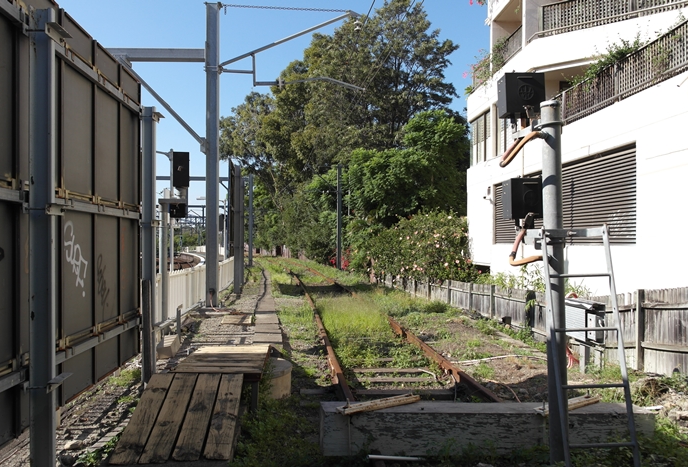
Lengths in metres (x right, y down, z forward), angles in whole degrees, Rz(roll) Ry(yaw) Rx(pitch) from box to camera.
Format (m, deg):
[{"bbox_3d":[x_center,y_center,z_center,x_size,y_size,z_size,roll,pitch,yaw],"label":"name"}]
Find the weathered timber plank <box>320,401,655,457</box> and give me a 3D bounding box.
[{"bbox_3d":[1.128,1.540,4.610,2.560,0.325,0.280,1,0,-2],"label":"weathered timber plank"}]

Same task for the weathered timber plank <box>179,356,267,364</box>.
[{"bbox_3d":[-1.512,1.610,7.350,1.060,0.050,0.300,0,-1,-2],"label":"weathered timber plank"}]

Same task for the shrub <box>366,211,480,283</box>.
[{"bbox_3d":[2.930,0.590,21.500,4.100,2.950,3.000,0,-1,-3],"label":"shrub"}]

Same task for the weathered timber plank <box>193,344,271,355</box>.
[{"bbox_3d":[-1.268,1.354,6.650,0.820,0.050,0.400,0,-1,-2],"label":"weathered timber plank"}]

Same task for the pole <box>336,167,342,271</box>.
[{"bbox_3d":[-0.289,-1.028,37.500,0.310,6.800,0.300,0,-1,-3],"label":"pole"}]

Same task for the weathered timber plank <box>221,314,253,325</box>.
[{"bbox_3d":[-2.320,1.900,12.700,0.640,0.060,0.950,0,-1,-7],"label":"weathered timber plank"}]

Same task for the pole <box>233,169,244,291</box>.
[{"bbox_3d":[-3.630,-0.127,20.000,0.220,4.370,0.220,0,-1,-6],"label":"pole"}]

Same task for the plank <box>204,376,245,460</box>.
[{"bbox_3d":[-1.023,1.570,5.047,0.200,0.050,0.972,0,29,-2],"label":"plank"}]

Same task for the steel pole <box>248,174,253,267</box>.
[{"bbox_3d":[-7.210,-1.000,45.000,0.270,7.030,0.270,0,-1,-6],"label":"steel pole"}]

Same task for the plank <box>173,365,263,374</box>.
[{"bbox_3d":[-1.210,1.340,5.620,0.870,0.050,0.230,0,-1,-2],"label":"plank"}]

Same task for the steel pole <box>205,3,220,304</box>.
[{"bbox_3d":[-3.725,-2.231,16.600,0.310,8.630,0.300,0,-1,-3],"label":"steel pole"}]

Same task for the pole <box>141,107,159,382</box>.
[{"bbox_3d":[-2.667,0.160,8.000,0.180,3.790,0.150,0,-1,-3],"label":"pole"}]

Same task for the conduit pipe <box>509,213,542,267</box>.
[{"bbox_3d":[1.298,0.043,4.150,0.250,0.380,0.150,0,-1,0],"label":"conduit pipe"}]

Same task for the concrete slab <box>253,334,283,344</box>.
[{"bbox_3d":[-1.463,2.016,11.200,0.530,0.060,0.850,0,-1,-3],"label":"concrete slab"}]

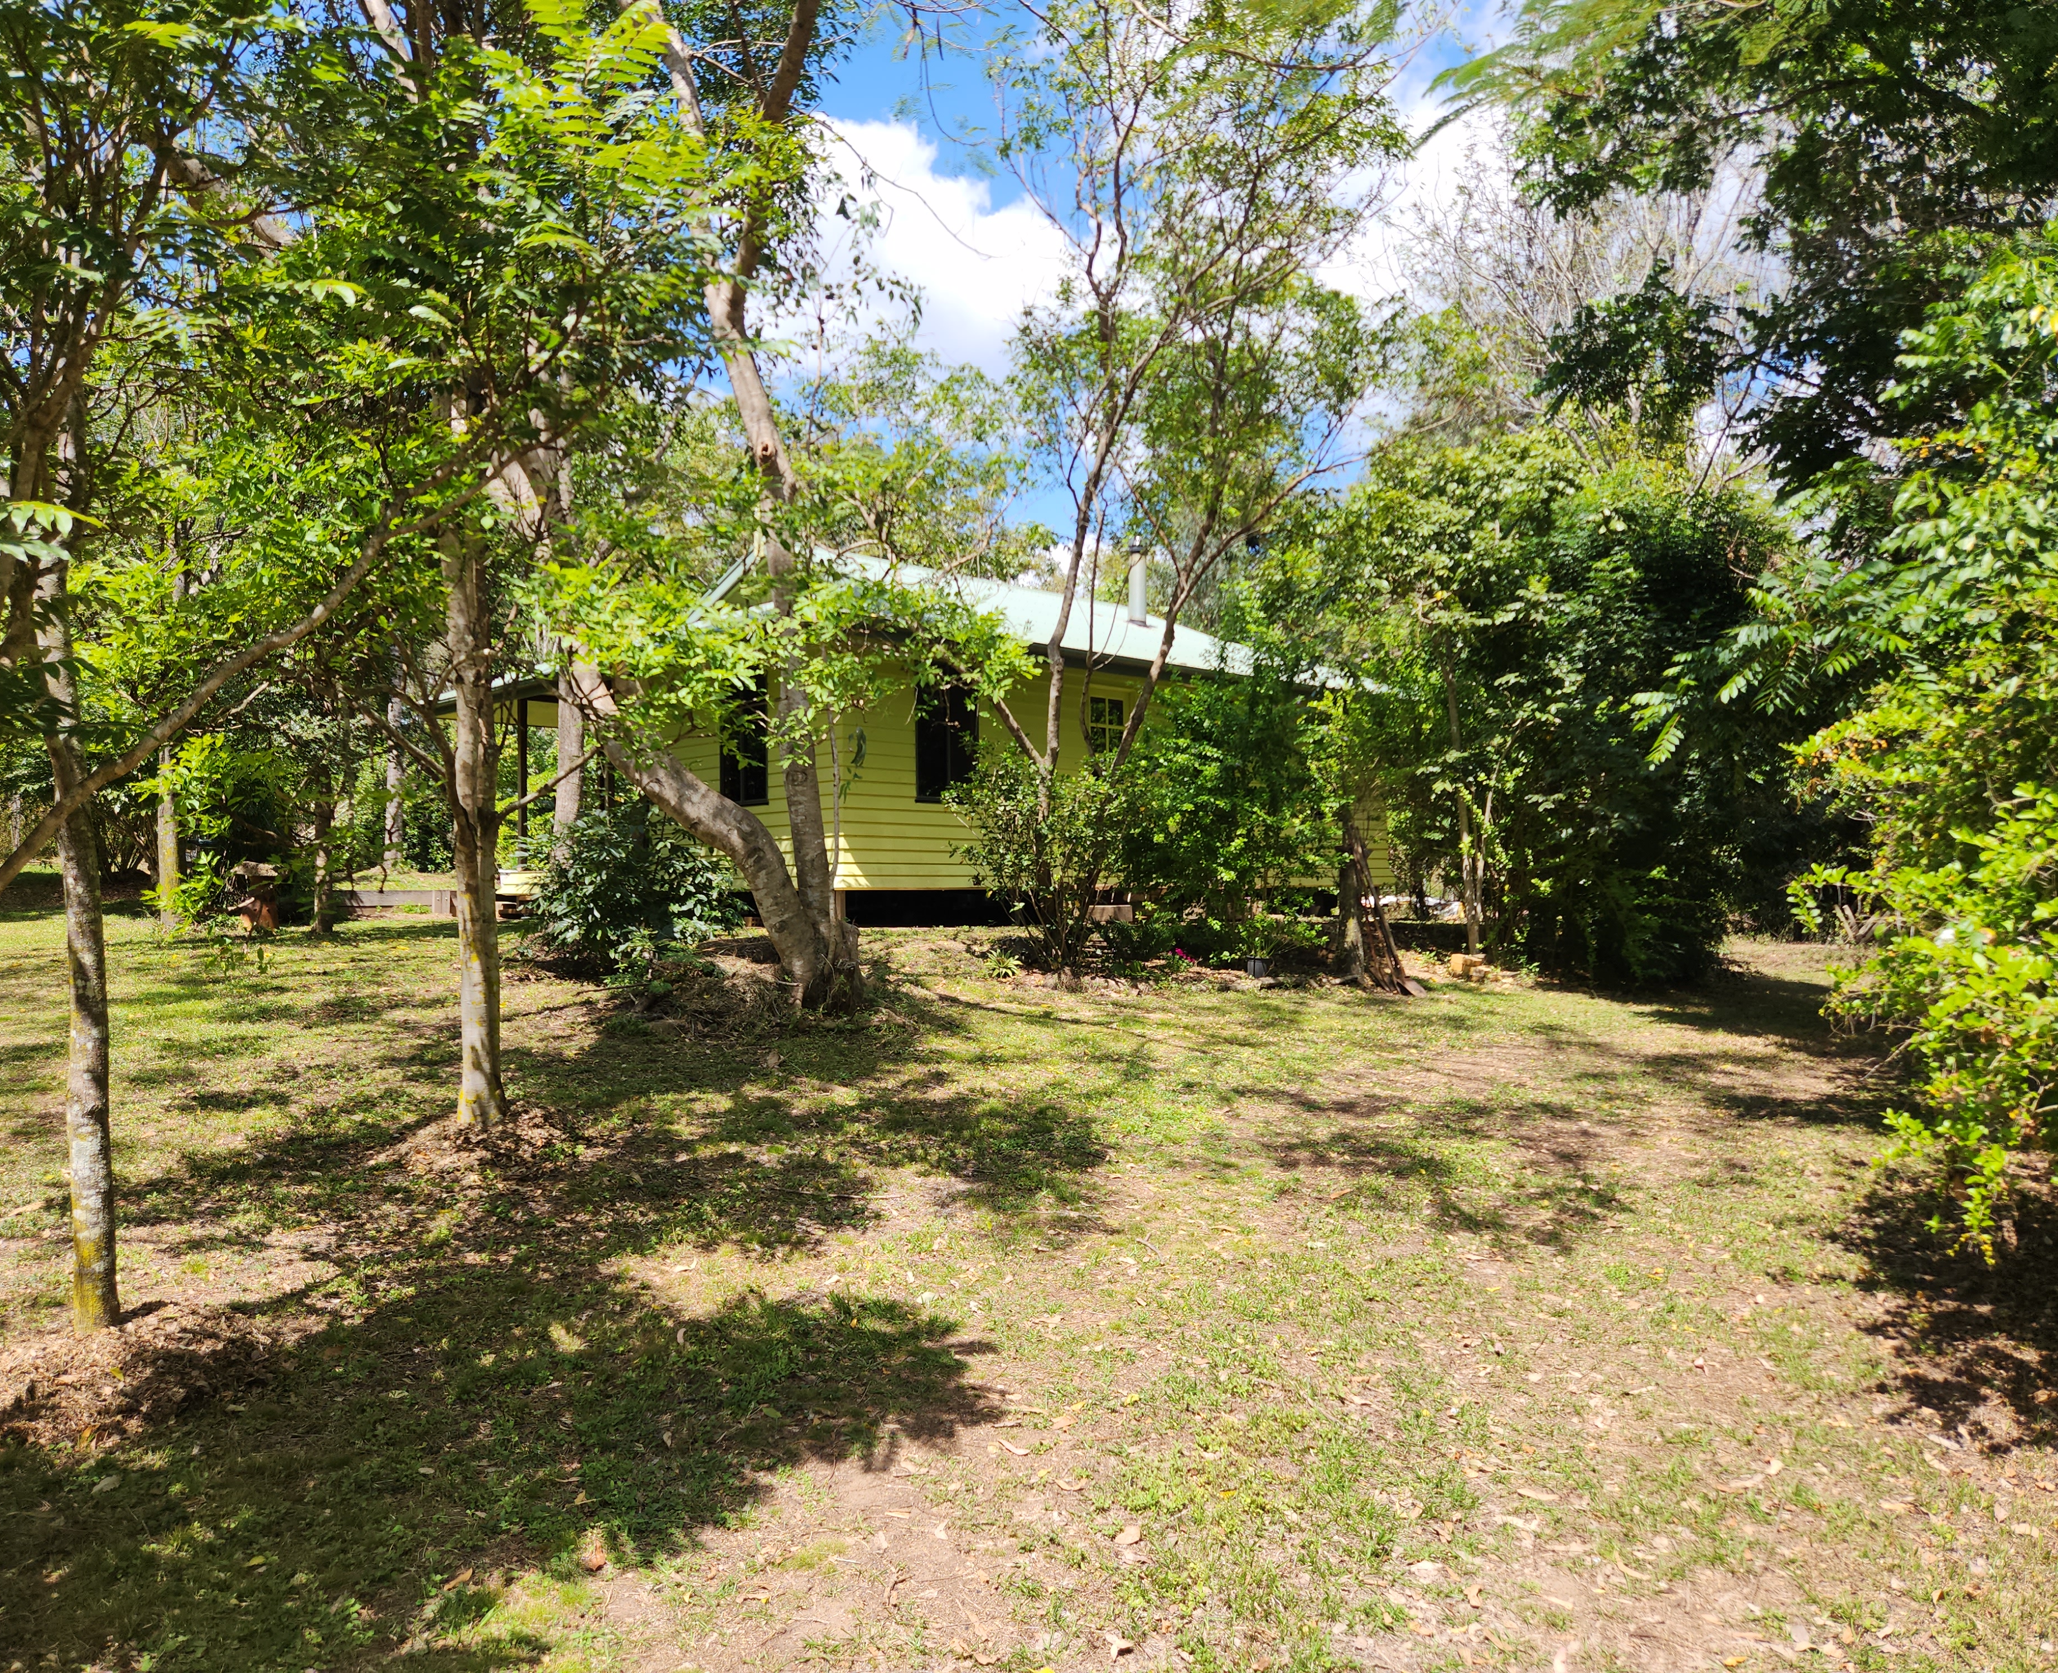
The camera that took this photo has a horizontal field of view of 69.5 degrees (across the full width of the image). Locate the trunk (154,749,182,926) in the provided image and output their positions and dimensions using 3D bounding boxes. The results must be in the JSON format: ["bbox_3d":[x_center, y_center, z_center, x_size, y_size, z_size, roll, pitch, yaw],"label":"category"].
[{"bbox_3d":[-10.455,-0.011,18.000,0.220,2.201,0.220,-1,-2,0],"label":"trunk"}]

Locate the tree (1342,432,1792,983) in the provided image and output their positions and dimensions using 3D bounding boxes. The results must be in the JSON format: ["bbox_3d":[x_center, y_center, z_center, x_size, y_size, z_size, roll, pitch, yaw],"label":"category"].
[{"bbox_3d":[5.078,-1.177,14.000,3.800,4.971,3.500,-1,-2,20],"label":"tree"}]

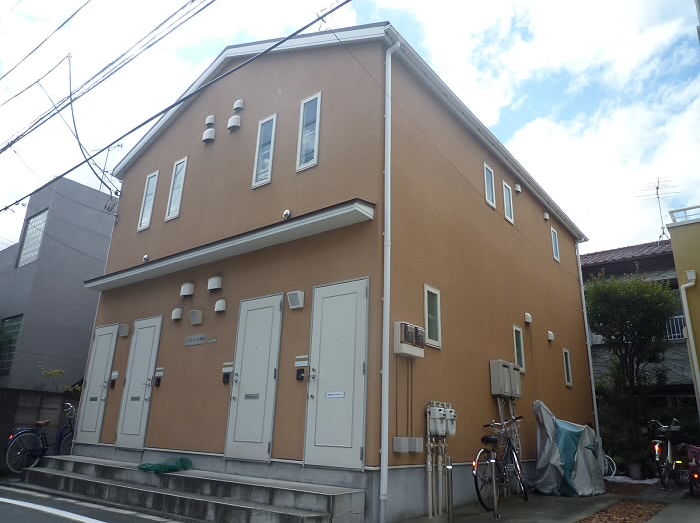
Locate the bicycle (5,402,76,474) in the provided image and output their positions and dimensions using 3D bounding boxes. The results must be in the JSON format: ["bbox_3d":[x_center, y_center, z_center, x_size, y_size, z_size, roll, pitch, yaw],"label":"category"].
[{"bbox_3d":[-5.415,3.239,9.218,0.560,1.080,1.780,-3,-19,15],"label":"bicycle"}]

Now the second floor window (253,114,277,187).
[{"bbox_3d":[-1.284,-1.666,7.622,0.389,1.174,0.080,-12,-23,36],"label":"second floor window"}]

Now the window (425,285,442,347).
[{"bbox_3d":[1.036,0.683,6.233,0.090,0.752,0.391,-12,-23,36],"label":"window"}]

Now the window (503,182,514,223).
[{"bbox_3d":[2.928,-1.083,9.323,0.080,0.745,0.371,-12,-23,36],"label":"window"}]

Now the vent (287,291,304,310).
[{"bbox_3d":[-0.671,0.488,6.275,0.185,0.200,0.100,-12,-23,36],"label":"vent"}]

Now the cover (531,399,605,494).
[{"bbox_3d":[3.337,2.875,7.838,0.850,1.270,1.500,-12,-23,36],"label":"cover"}]

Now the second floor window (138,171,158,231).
[{"bbox_3d":[-3.794,-1.137,9.505,0.379,1.179,0.090,-12,-23,36],"label":"second floor window"}]

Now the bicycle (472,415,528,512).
[{"bbox_3d":[1.879,2.476,6.304,0.570,1.040,1.800,-12,-23,36],"label":"bicycle"}]

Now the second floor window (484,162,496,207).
[{"bbox_3d":[2.415,-1.304,8.706,0.080,0.745,0.377,-12,-23,36],"label":"second floor window"}]

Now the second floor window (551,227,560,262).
[{"bbox_3d":[4.580,-0.368,11.223,0.090,0.719,0.367,-12,-23,36],"label":"second floor window"}]

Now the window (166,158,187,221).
[{"bbox_3d":[-3.076,-1.288,8.962,0.378,1.179,0.090,-12,-23,36],"label":"window"}]

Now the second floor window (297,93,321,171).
[{"bbox_3d":[-0.566,-1.820,7.080,0.374,1.174,0.080,-12,-23,36],"label":"second floor window"}]

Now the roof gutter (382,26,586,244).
[{"bbox_3d":[3.292,-1.671,9.683,0.130,0.130,9.150,-12,-23,36],"label":"roof gutter"}]

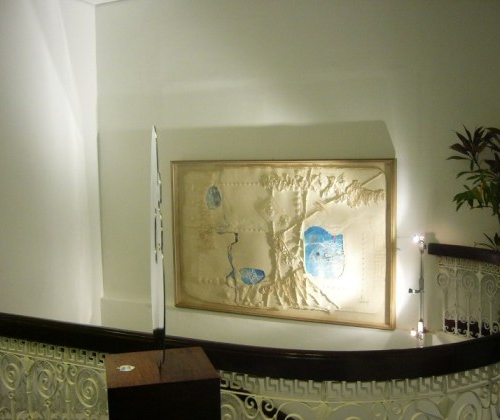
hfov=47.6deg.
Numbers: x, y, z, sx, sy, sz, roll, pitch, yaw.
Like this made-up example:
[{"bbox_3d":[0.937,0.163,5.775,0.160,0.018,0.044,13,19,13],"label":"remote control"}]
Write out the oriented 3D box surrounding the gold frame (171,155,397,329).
[{"bbox_3d":[0.264,0.292,5.575,2.310,1.550,0.080,1,6,23],"label":"gold frame"}]

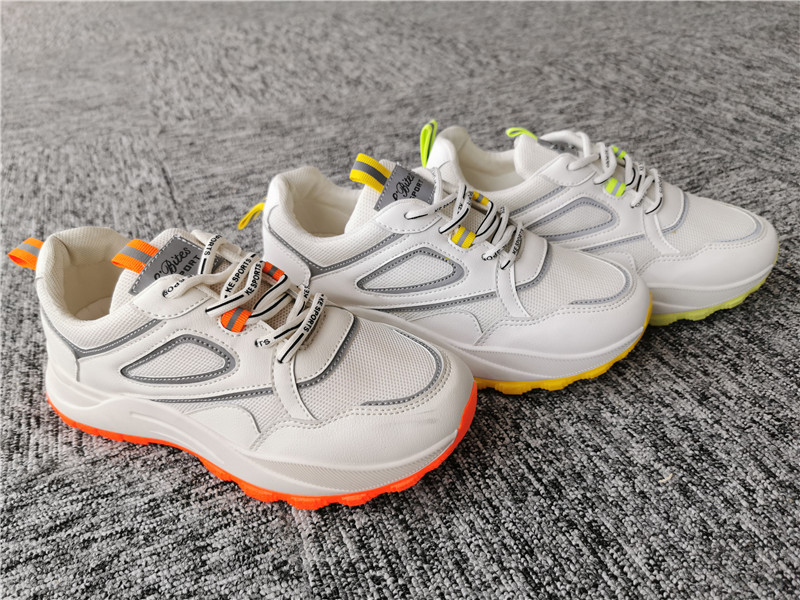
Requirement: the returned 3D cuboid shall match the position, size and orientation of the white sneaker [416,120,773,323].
[{"bbox_3d":[0.140,-0.066,0.468,0.278,0.115,0.105,6,35,12],"label":"white sneaker"}]

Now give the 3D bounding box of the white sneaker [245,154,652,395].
[{"bbox_3d":[0.027,-0.026,0.412,0.278,0.115,0.105,8,35,13],"label":"white sneaker"}]

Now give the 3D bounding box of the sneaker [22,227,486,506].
[{"bbox_3d":[-0.095,0.023,0.344,0.278,0.115,0.105,7,35,13],"label":"sneaker"}]

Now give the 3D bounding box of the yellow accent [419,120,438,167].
[{"bbox_3d":[0.022,-0.121,0.482,0.012,0.034,0.018,6,35,12],"label":"yellow accent"}]

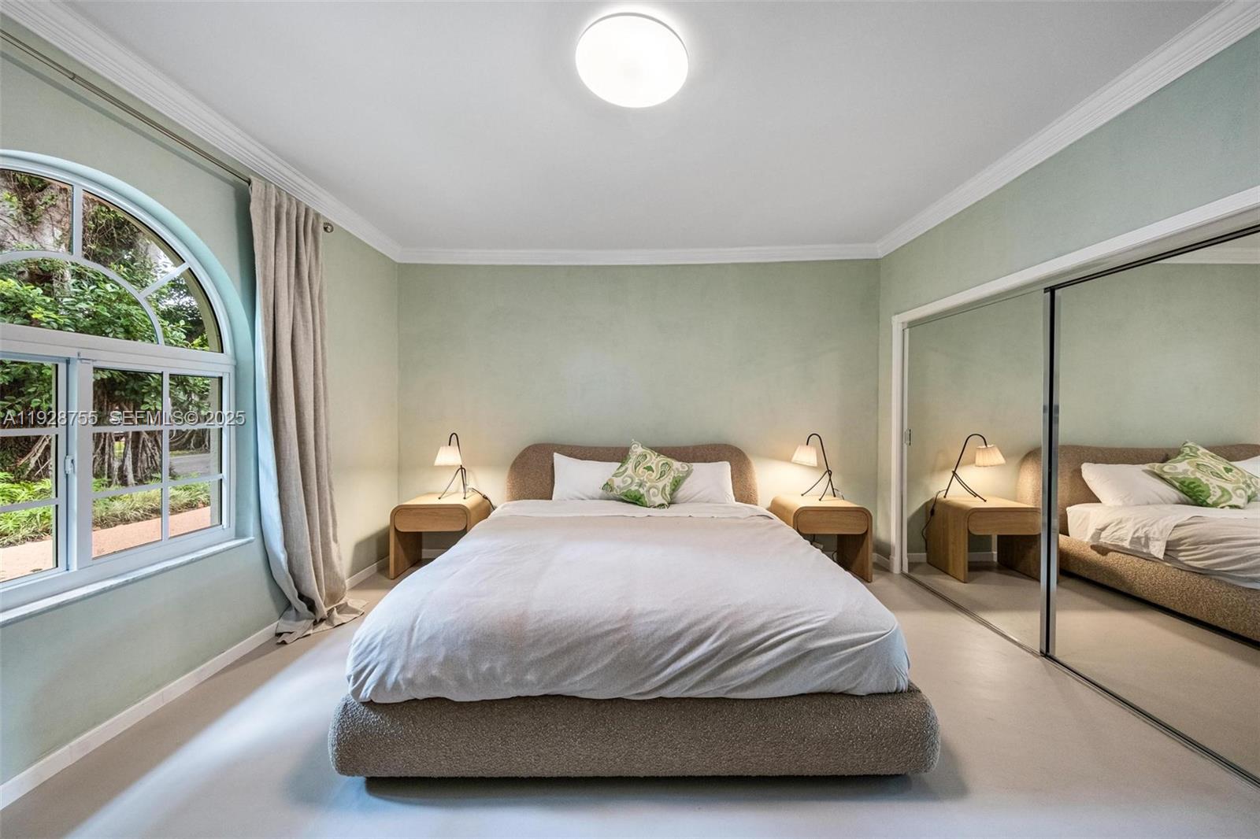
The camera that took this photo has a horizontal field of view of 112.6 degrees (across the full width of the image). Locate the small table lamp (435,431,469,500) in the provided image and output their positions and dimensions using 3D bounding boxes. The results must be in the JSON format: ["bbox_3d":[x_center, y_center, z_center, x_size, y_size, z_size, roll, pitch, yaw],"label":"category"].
[{"bbox_3d":[-1.468,0.390,3.480,0.230,0.530,0.360,0,1,5],"label":"small table lamp"}]

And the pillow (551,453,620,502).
[{"bbox_3d":[-0.250,0.455,3.235,0.670,0.390,0.180,0,-22,0],"label":"pillow"}]

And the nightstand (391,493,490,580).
[{"bbox_3d":[-1.515,0.934,3.415,0.610,0.560,0.440,0,1,0],"label":"nightstand"}]

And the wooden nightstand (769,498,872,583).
[{"bbox_3d":[1.523,0.934,3.365,0.600,0.560,0.440,0,1,0],"label":"wooden nightstand"}]

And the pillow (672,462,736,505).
[{"bbox_3d":[0.452,0.485,3.230,0.670,0.370,0.180,0,-22,0],"label":"pillow"}]

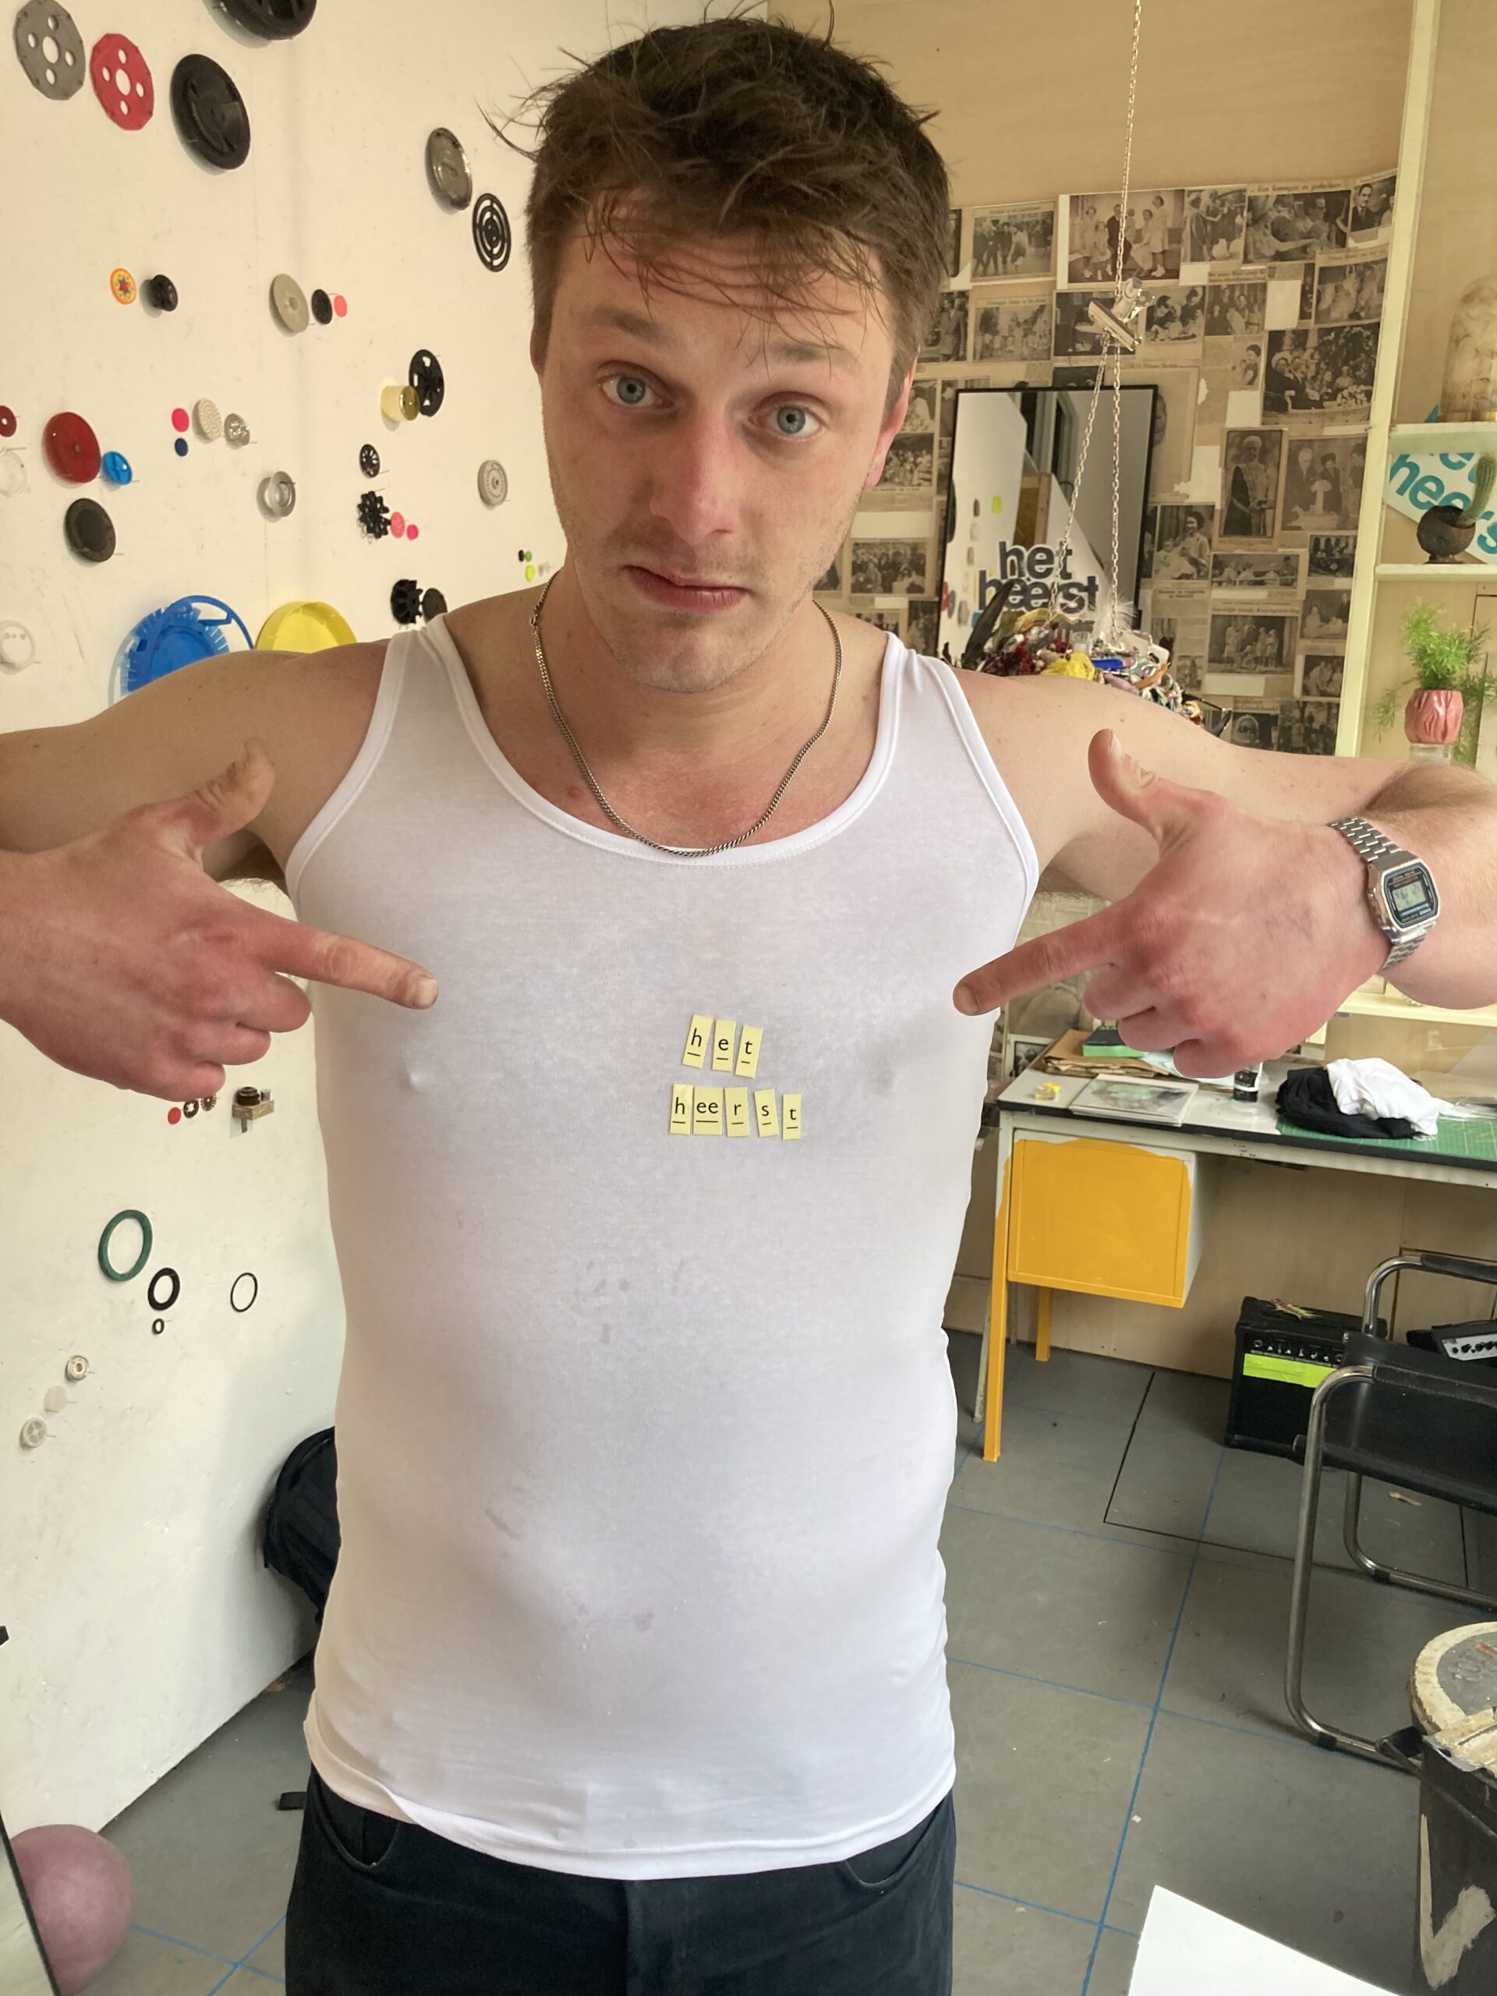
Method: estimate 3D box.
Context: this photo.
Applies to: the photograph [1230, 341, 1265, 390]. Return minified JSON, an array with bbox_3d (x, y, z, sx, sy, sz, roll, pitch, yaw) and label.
[{"bbox_3d":[1.056,-1.343,3.422,0.057,0.102,0.004,6,12,21],"label":"photograph"}]

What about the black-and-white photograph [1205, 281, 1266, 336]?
[{"bbox_3d":[1.050,-1.486,3.482,0.121,0.104,0.006,6,11,21],"label":"black-and-white photograph"}]

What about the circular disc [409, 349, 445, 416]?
[{"bbox_3d":[-0.520,-0.997,2.615,0.016,0.103,0.103,6,11,21],"label":"circular disc"}]

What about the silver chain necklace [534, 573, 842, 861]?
[{"bbox_3d":[-0.031,-0.153,0.821,0.160,0.150,0.150,1,11,-3],"label":"silver chain necklace"}]

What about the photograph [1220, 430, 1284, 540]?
[{"bbox_3d":[1.099,-1.119,3.526,0.118,0.230,0.006,6,11,21],"label":"photograph"}]

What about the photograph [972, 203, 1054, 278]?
[{"bbox_3d":[0.583,-1.662,3.553,0.183,0.156,0.004,6,12,21],"label":"photograph"}]

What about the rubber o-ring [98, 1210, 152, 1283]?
[{"bbox_3d":[-0.838,0.334,2.171,0.009,0.093,0.093,6,12,21],"label":"rubber o-ring"}]

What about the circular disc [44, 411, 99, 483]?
[{"bbox_3d":[-0.816,-0.665,1.949,0.016,0.080,0.080,6,12,21],"label":"circular disc"}]

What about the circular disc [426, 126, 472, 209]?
[{"bbox_3d":[-0.485,-1.343,2.615,0.020,0.124,0.124,6,11,21],"label":"circular disc"}]

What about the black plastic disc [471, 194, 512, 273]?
[{"bbox_3d":[-0.439,-1.312,2.766,0.013,0.128,0.128,6,11,21],"label":"black plastic disc"}]

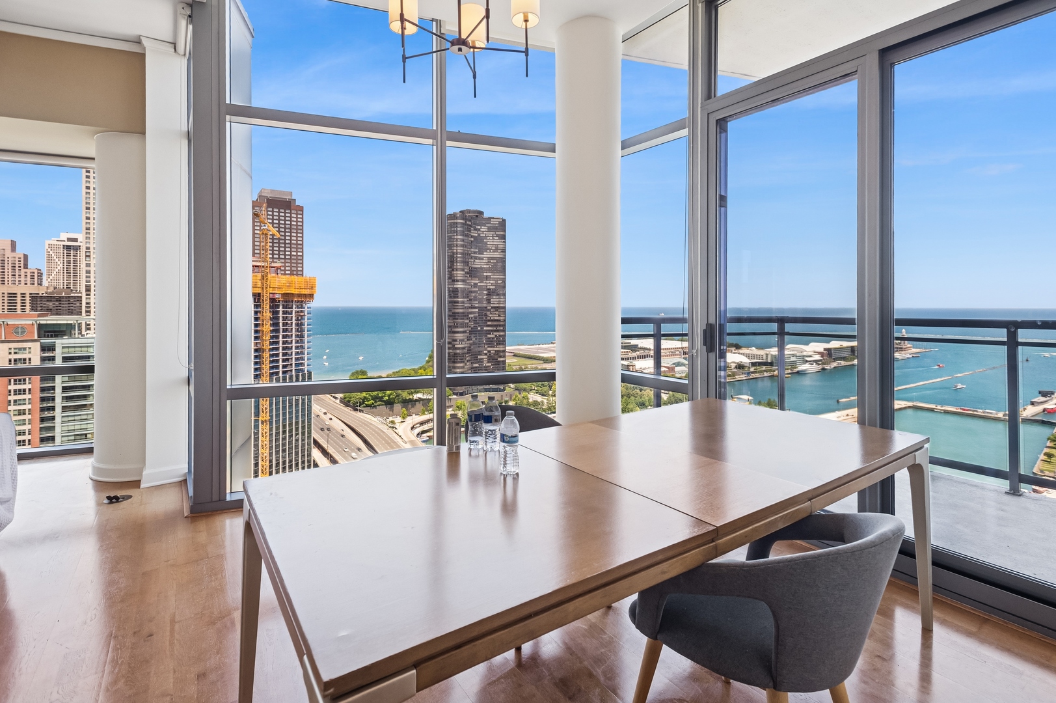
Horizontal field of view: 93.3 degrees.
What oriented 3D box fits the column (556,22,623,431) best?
[{"bbox_3d":[0.471,-0.750,3.870,0.510,3.420,0.510,0,3,0],"label":"column"}]

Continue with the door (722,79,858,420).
[{"bbox_3d":[1.490,-0.300,2.925,0.070,2.420,0.840,-2,4,-35],"label":"door"}]

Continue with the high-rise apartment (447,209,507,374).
[{"bbox_3d":[-55.000,-46.500,505.000,66.000,196.000,66.000,1,4,18],"label":"high-rise apartment"}]

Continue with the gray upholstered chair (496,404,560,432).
[{"bbox_3d":[-0.030,0.700,2.310,0.560,0.800,0.590,-2,4,-35],"label":"gray upholstered chair"}]

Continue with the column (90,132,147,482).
[{"bbox_3d":[-3.110,-0.360,3.980,0.560,2.600,0.560,0,3,0],"label":"column"}]

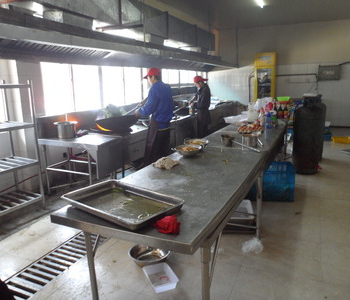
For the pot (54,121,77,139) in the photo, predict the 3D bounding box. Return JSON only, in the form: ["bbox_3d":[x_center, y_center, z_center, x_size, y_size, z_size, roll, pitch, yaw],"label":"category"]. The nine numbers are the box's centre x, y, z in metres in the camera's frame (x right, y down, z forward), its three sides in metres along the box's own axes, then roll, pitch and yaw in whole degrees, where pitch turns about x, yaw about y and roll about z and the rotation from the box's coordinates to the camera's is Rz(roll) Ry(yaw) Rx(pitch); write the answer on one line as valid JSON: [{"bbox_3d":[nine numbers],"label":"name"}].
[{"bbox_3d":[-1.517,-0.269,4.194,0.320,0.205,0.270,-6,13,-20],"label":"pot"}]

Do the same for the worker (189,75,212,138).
[{"bbox_3d":[0.536,-0.694,6.217,0.460,1.610,0.470,2,13,15],"label":"worker"}]

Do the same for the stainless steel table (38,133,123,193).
[{"bbox_3d":[-1.290,0.235,4.194,1.052,0.786,0.531,4,14,25],"label":"stainless steel table"}]

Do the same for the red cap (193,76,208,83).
[{"bbox_3d":[0.518,-1.408,6.033,0.280,0.125,0.180,-14,11,8],"label":"red cap"}]

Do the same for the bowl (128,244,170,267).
[{"bbox_3d":[-0.220,0.907,2.618,0.363,0.100,0.363,-2,13,0],"label":"bowl"}]

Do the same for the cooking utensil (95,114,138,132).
[{"bbox_3d":[-0.870,-0.394,4.468,0.580,0.180,0.580,-12,14,-9],"label":"cooking utensil"}]

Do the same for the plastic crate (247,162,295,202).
[{"bbox_3d":[1.239,0.413,3.995,0.610,0.380,0.460,1,13,13],"label":"plastic crate"}]

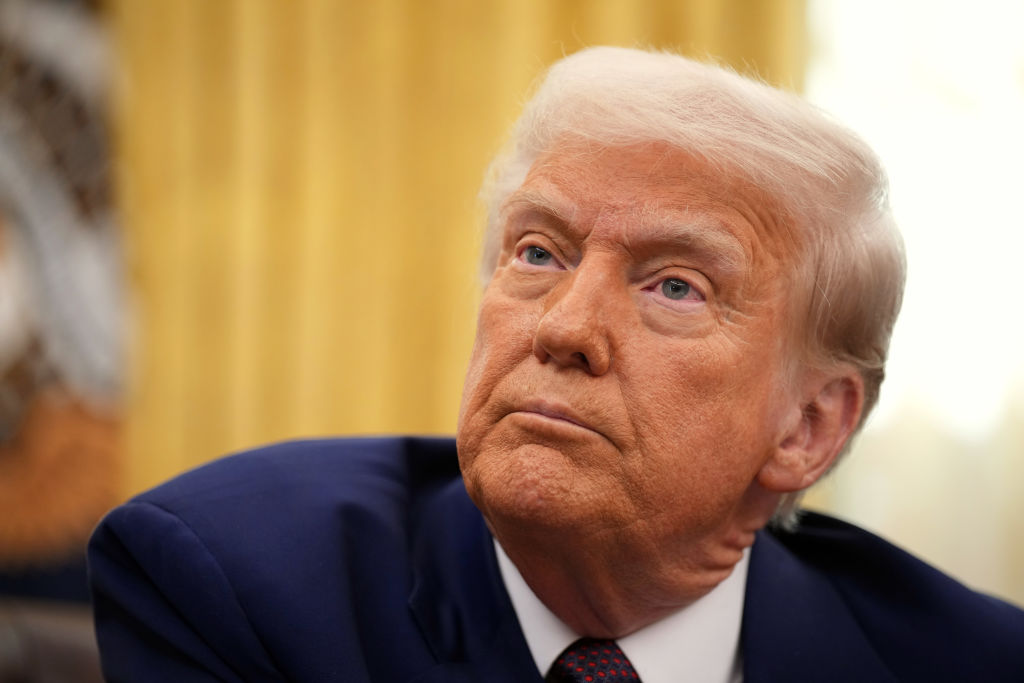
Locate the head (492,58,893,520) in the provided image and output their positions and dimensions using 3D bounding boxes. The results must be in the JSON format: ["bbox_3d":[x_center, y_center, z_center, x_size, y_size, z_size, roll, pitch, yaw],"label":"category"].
[{"bbox_3d":[0.065,-0.006,2.140,0.182,0.247,0.222,12,-14,23],"label":"head"}]

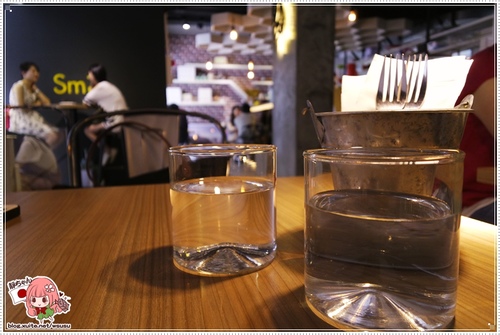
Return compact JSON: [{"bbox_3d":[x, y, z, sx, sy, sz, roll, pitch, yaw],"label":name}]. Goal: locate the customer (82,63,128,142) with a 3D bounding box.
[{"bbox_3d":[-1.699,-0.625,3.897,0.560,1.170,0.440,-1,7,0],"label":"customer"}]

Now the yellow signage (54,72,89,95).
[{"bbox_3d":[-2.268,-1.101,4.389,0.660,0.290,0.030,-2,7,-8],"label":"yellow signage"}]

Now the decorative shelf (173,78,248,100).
[{"bbox_3d":[-0.758,-1.488,6.410,1.500,0.410,0.250,-3,8,-14],"label":"decorative shelf"}]

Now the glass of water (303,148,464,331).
[{"bbox_3d":[0.074,0.035,0.196,0.083,0.086,0.083,-1,7,0],"label":"glass of water"}]

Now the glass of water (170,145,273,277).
[{"bbox_3d":[-0.020,0.028,0.266,0.083,0.086,0.083,-1,7,0],"label":"glass of water"}]

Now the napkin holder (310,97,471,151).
[{"bbox_3d":[0.146,-0.006,0.347,0.165,0.125,0.105,-1,7,0],"label":"napkin holder"}]

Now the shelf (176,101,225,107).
[{"bbox_3d":[-0.939,-1.222,6.394,1.000,0.085,0.250,-3,8,-14],"label":"shelf"}]

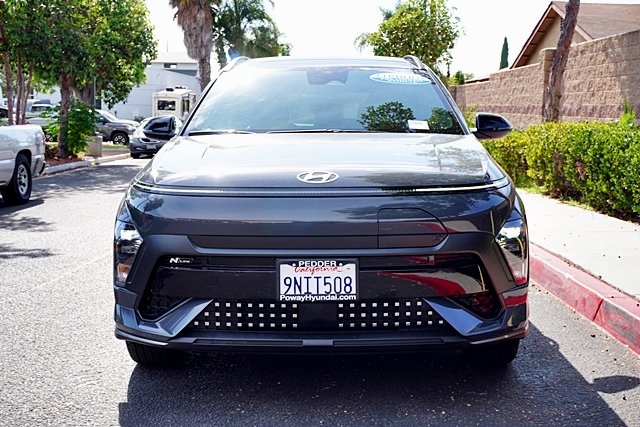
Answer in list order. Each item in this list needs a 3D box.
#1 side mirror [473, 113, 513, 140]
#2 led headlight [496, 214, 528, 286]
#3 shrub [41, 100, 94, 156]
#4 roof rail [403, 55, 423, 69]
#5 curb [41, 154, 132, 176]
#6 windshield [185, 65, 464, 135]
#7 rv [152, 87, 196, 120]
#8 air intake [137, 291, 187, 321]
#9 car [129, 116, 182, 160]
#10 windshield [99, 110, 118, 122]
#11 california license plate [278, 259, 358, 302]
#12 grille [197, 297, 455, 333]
[{"bbox_3d":[0.982,-0.494,4.644,0.215,0.150,0.150,0,6,1],"label":"side mirror"},{"bbox_3d":[0.802,0.150,3.401,0.190,0.310,0.240,-1,6,-5],"label":"led headlight"},{"bbox_3d":[-6.949,-2.376,22.600,1.420,1.450,1.300,0,7,0],"label":"shrub"},{"bbox_3d":[0.645,-1.085,5.920,0.070,0.150,1.750,0,7,2],"label":"roof rail"},{"bbox_3d":[-6.351,-1.395,22.703,0.200,0.150,9.000,0,6,0],"label":"curb"},{"bbox_3d":[0.027,-0.630,4.571,1.460,0.130,0.950,0,32,1],"label":"windshield"},{"bbox_3d":[-13.000,-9.150,73.300,2.450,3.200,7.000,0,7,1],"label":"rv"},{"bbox_3d":[-0.637,0.377,3.330,0.210,0.115,0.120,1,6,10],"label":"air intake"},{"bbox_3d":[-5.370,-2.700,28.500,1.780,1.430,4.500,0,7,1],"label":"car"},{"bbox_3d":[-9.700,-4.500,37.970,0.800,0.520,1.500,0,7,3],"label":"windshield"},{"bbox_3d":[-0.008,0.253,3.090,0.312,0.162,0.020,0,7,2],"label":"california license plate"},{"bbox_3d":[-0.006,0.399,3.216,1.030,0.135,0.100,0,6,1],"label":"grille"}]

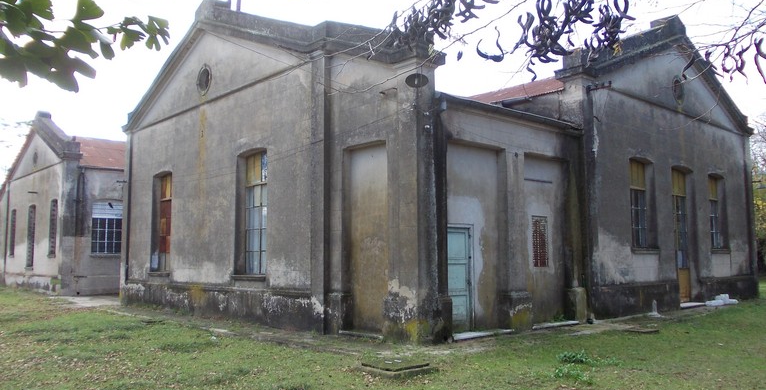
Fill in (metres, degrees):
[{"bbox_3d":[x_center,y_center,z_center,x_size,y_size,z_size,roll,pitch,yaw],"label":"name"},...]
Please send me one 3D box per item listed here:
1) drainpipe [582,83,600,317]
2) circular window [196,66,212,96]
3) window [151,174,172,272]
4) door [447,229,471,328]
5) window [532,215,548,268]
[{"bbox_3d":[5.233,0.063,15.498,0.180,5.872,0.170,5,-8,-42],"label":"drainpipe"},{"bbox_3d":[-5.192,-3.351,18.136,0.150,0.940,0.950,5,-8,-42],"label":"circular window"},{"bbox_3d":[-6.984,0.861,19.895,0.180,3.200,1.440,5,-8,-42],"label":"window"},{"bbox_3d":[1.530,1.662,12.422,0.880,2.113,0.100,5,-8,-42],"label":"door"},{"bbox_3d":[3.676,1.085,14.426,0.621,1.217,0.110,5,-8,-42],"label":"window"}]

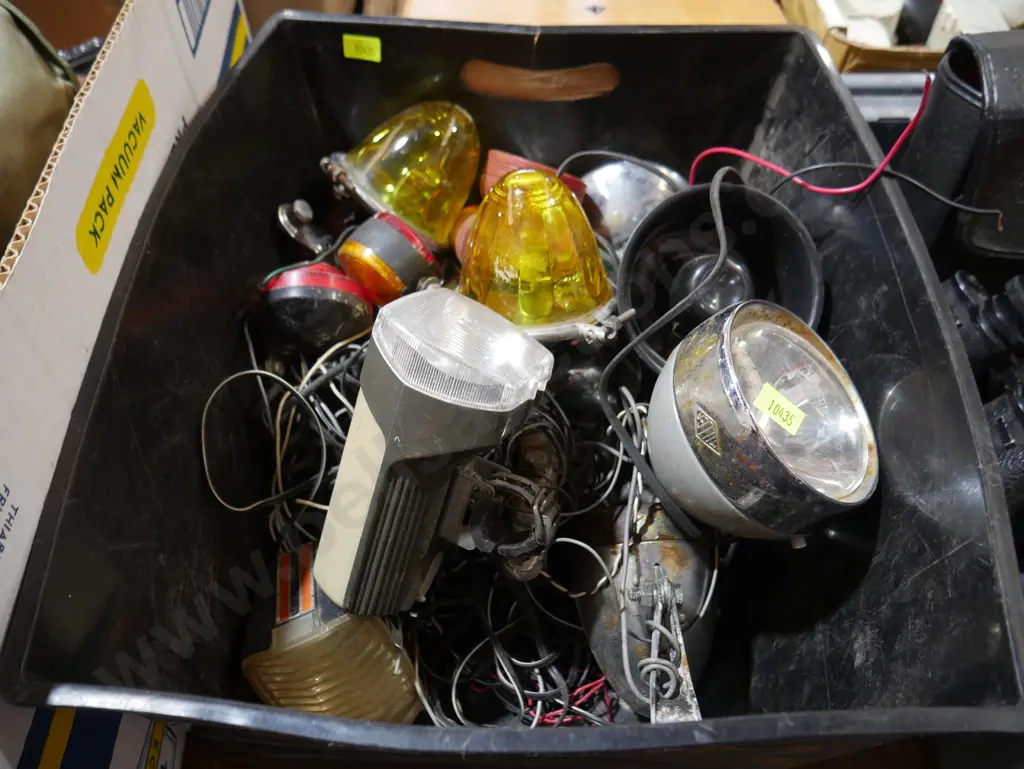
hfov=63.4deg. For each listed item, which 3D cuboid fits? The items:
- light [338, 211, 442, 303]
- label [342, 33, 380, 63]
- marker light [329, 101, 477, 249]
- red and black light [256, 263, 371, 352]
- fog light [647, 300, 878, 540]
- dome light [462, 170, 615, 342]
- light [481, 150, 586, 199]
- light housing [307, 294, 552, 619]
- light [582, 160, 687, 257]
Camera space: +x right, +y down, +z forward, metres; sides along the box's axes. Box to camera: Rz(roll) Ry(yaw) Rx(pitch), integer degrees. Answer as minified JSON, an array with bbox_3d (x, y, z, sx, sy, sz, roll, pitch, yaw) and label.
[{"bbox_3d":[-0.074,-0.079,0.520,0.064,0.064,0.058,25,66,16],"label":"light"},{"bbox_3d":[-0.102,-0.230,0.567,0.026,0.016,0.001,4,44,2],"label":"label"},{"bbox_3d":[-0.063,-0.136,0.535,0.087,0.092,0.095,-44,38,19],"label":"marker light"},{"bbox_3d":[-0.120,-0.047,0.510,0.069,0.067,0.055,5,75,12],"label":"red and black light"},{"bbox_3d":[0.133,0.026,0.472,0.124,0.086,0.124,-6,68,-44],"label":"fog light"},{"bbox_3d":[0.014,-0.076,0.457,0.090,0.084,0.088,1,32,-1],"label":"dome light"},{"bbox_3d":[0.018,-0.138,0.570,0.074,0.050,0.060,22,18,0],"label":"light"},{"bbox_3d":[-0.029,0.046,0.383,0.100,0.166,0.064,20,31,-1],"label":"light housing"},{"bbox_3d":[0.083,-0.108,0.545,0.075,0.078,0.078,24,57,16],"label":"light"}]

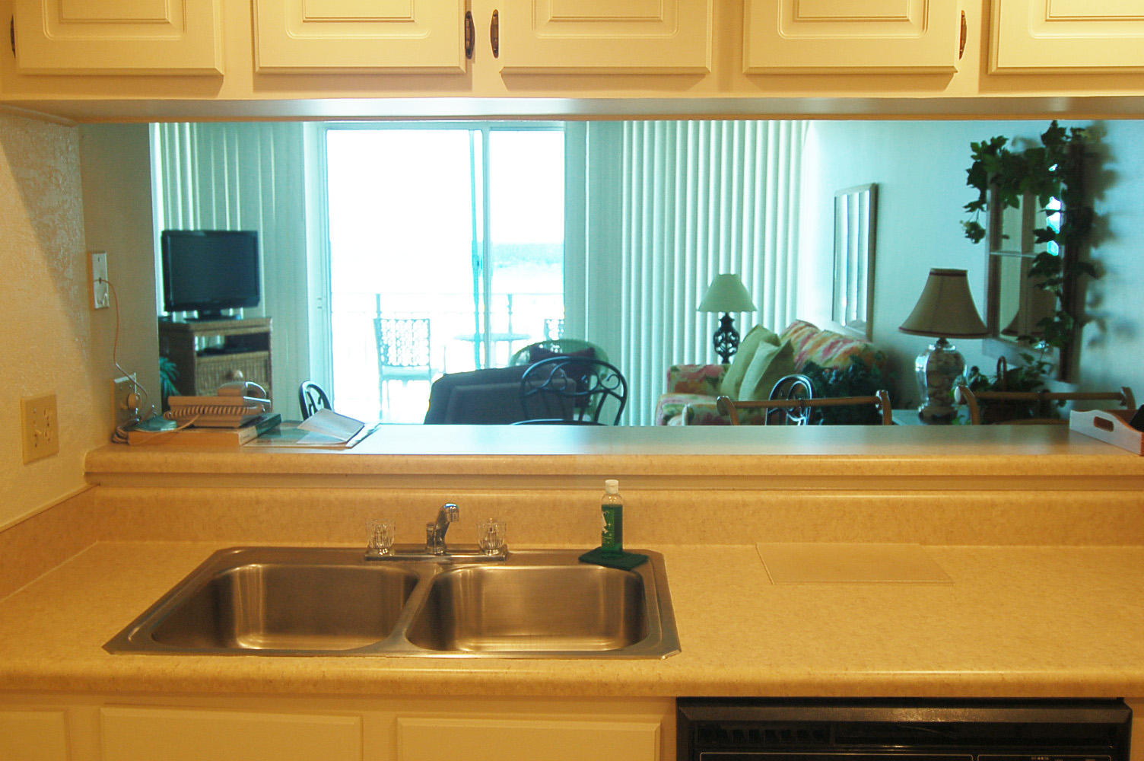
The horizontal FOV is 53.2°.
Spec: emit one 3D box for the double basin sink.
[{"bbox_3d":[-0.255,0.431,1.889,0.836,0.170,0.560,0,7,1],"label":"double basin sink"}]

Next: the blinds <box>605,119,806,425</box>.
[{"bbox_3d":[0.957,-0.770,8.305,1.430,2.420,0.100,0,7,1],"label":"blinds"}]

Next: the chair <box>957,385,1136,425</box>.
[{"bbox_3d":[1.194,0.596,2.768,0.480,1.120,0.540,0,7,1],"label":"chair"}]

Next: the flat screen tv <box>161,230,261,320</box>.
[{"bbox_3d":[-2.367,-0.690,7.492,0.210,0.580,0.780,5,9,35],"label":"flat screen tv"}]

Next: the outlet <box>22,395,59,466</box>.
[{"bbox_3d":[-0.933,0.083,2.012,0.012,0.115,0.117,0,7,1],"label":"outlet"}]

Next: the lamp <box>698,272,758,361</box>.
[{"bbox_3d":[1.084,-0.407,7.995,0.405,0.670,0.405,0,7,1],"label":"lamp"}]

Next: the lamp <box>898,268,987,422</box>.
[{"bbox_3d":[1.416,-0.131,4.376,0.340,0.600,0.340,0,7,1],"label":"lamp"}]

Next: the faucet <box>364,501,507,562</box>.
[{"bbox_3d":[-0.243,0.259,2.018,0.256,0.150,0.210,-1,7,-5],"label":"faucet"}]

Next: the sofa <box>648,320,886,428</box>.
[{"bbox_3d":[1.080,0.179,6.779,1.020,0.940,2.000,0,7,1],"label":"sofa"}]

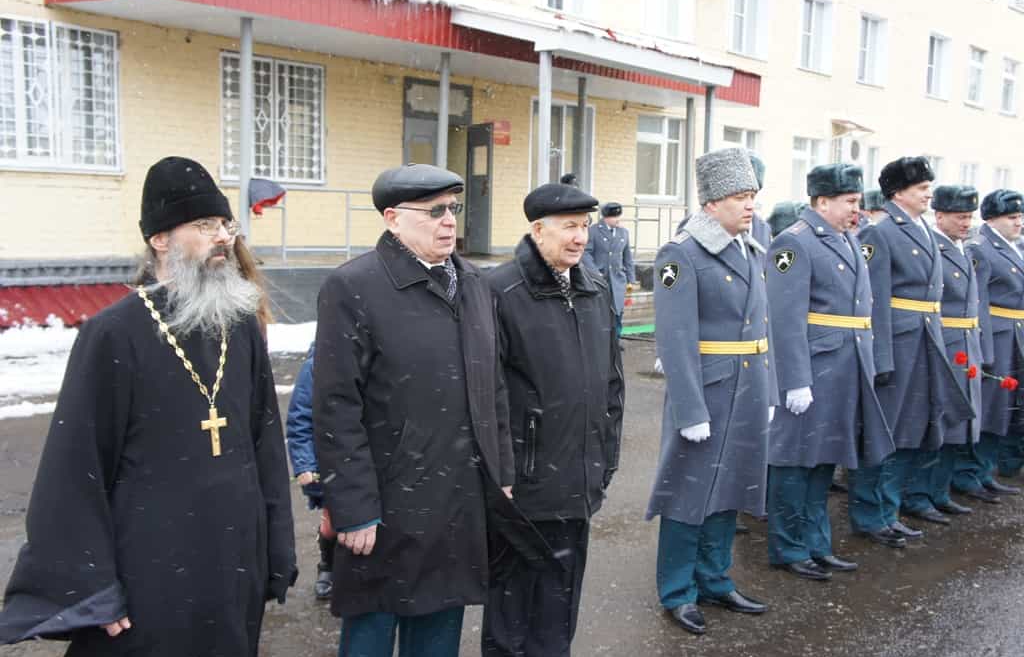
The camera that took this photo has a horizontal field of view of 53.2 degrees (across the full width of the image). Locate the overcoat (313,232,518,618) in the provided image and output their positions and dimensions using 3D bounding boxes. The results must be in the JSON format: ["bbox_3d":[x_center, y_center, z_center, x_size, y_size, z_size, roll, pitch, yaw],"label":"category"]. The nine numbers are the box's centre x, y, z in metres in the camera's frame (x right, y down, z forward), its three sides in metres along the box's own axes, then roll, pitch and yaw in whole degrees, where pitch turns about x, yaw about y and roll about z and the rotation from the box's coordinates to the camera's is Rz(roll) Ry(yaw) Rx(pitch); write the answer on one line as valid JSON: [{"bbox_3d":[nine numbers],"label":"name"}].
[{"bbox_3d":[-0.279,0.255,2.839,0.420,1.040,0.580,6,8,42],"label":"overcoat"}]

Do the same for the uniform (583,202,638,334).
[{"bbox_3d":[1.186,-0.608,12.196,0.600,1.830,0.420,0,6,-15],"label":"uniform"}]

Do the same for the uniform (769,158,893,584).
[{"bbox_3d":[1.418,0.190,4.634,0.440,1.830,0.560,6,7,38],"label":"uniform"}]

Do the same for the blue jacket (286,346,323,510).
[{"bbox_3d":[-0.721,0.372,4.228,0.320,0.660,0.420,6,7,40],"label":"blue jacket"}]

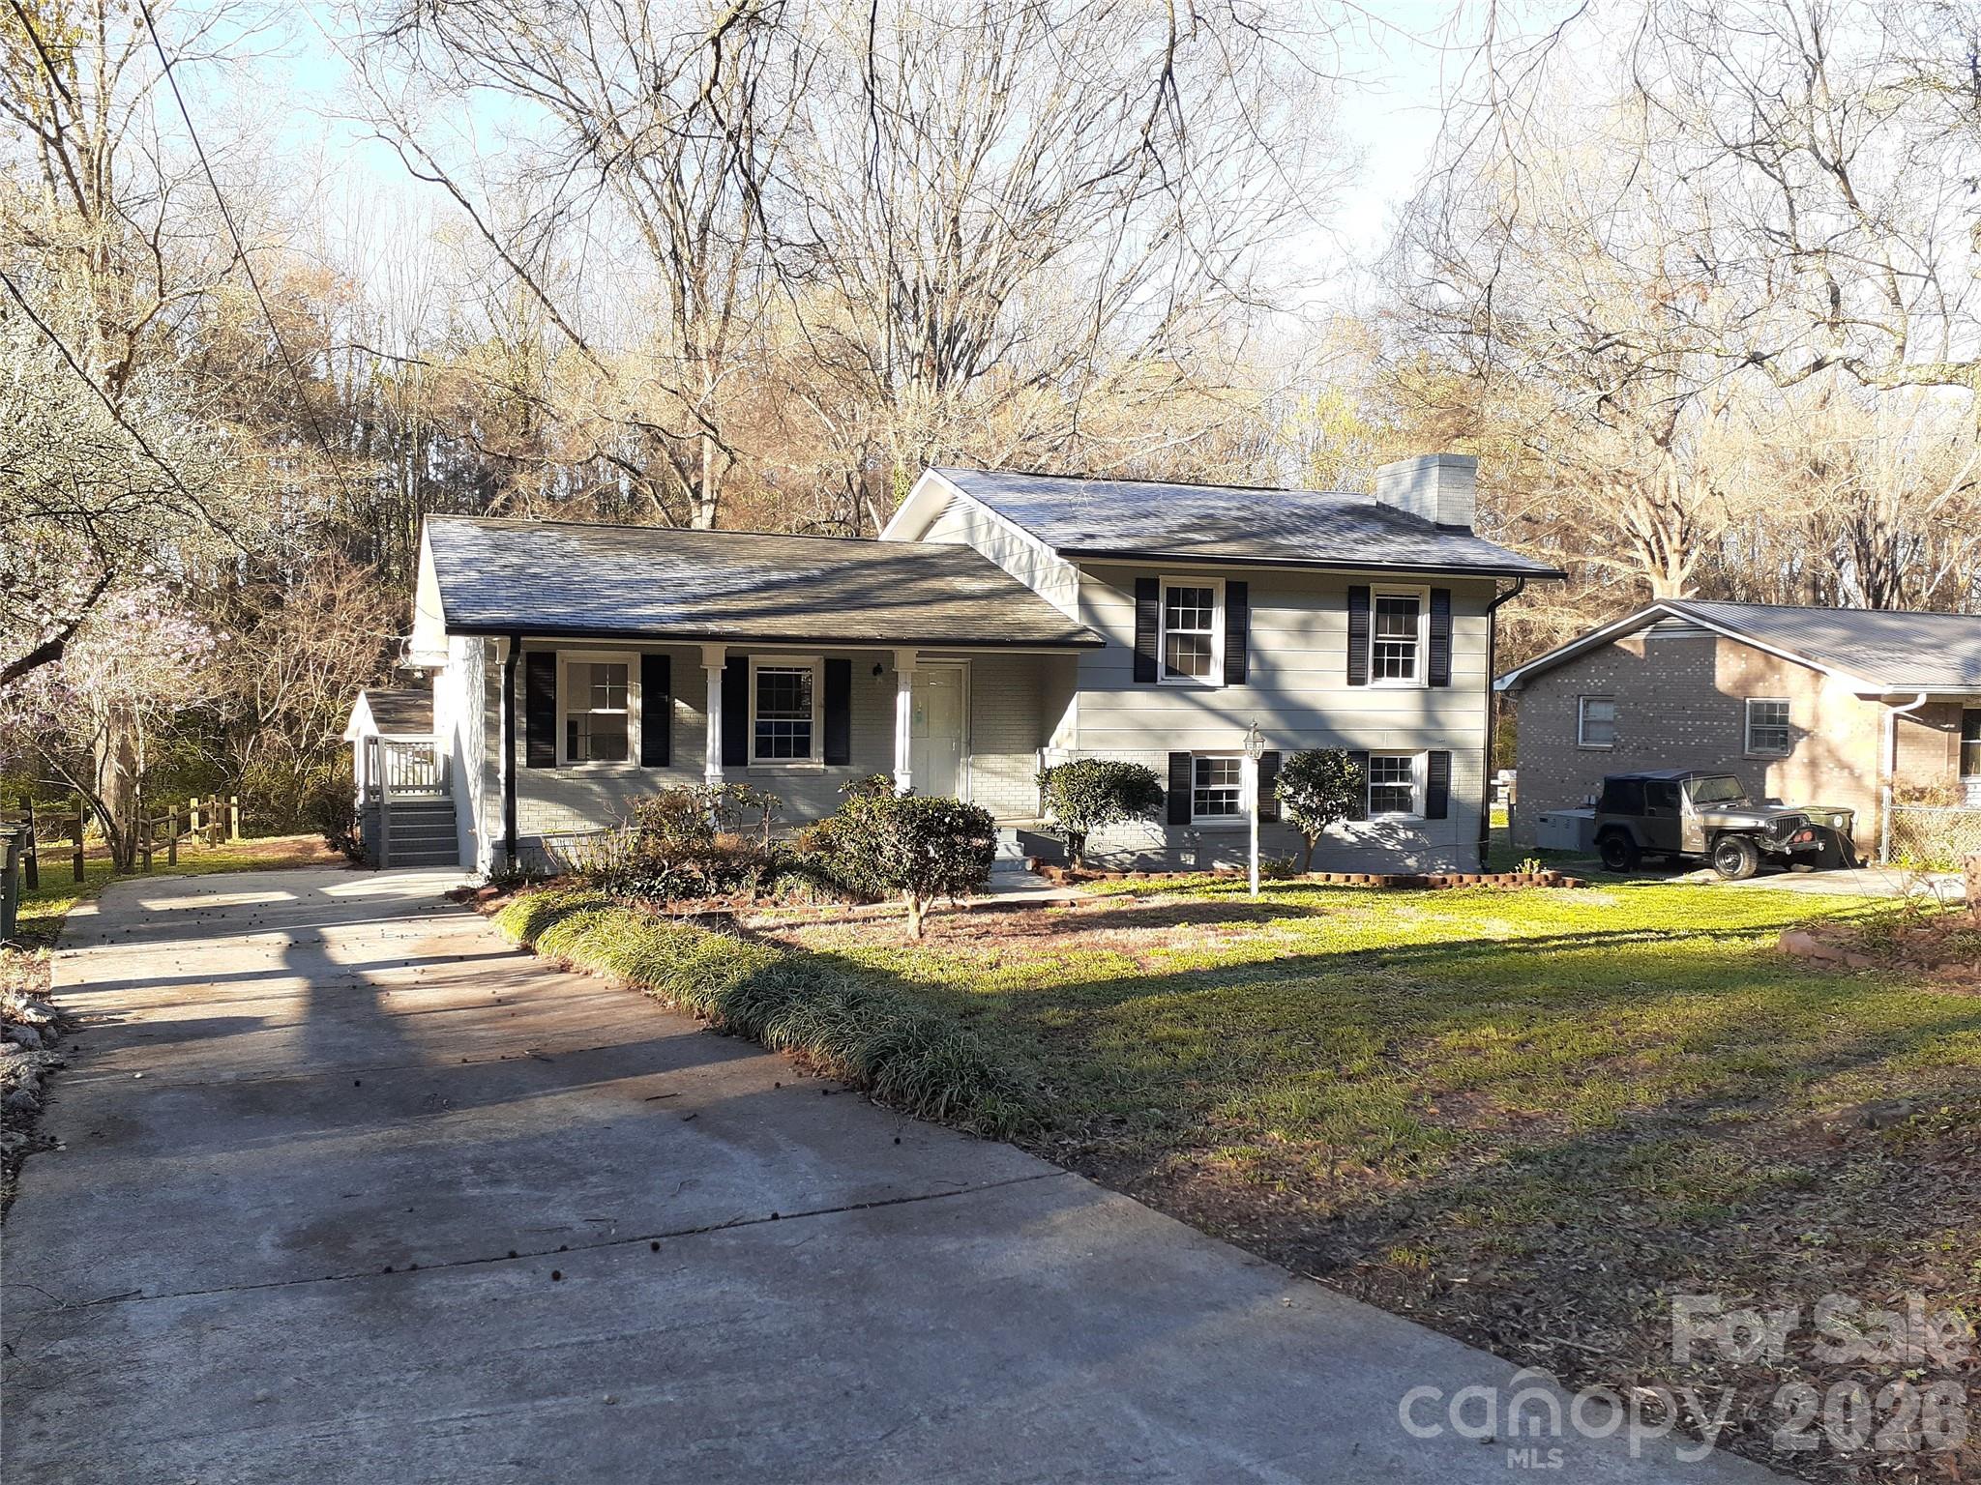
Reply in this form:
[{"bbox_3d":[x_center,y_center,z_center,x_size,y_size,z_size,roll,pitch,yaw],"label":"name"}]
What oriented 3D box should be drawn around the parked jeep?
[{"bbox_3d":[12.450,1.441,27.113,1.760,1.800,3.950,-1,-1,-26],"label":"parked jeep"}]

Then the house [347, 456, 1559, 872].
[{"bbox_3d":[-0.484,-1.419,23.412,16.200,6.400,9.400,0,3,-22],"label":"house"}]

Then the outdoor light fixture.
[{"bbox_3d":[3.164,0.793,18.354,0.225,2.119,0.225,0,3,-22],"label":"outdoor light fixture"}]

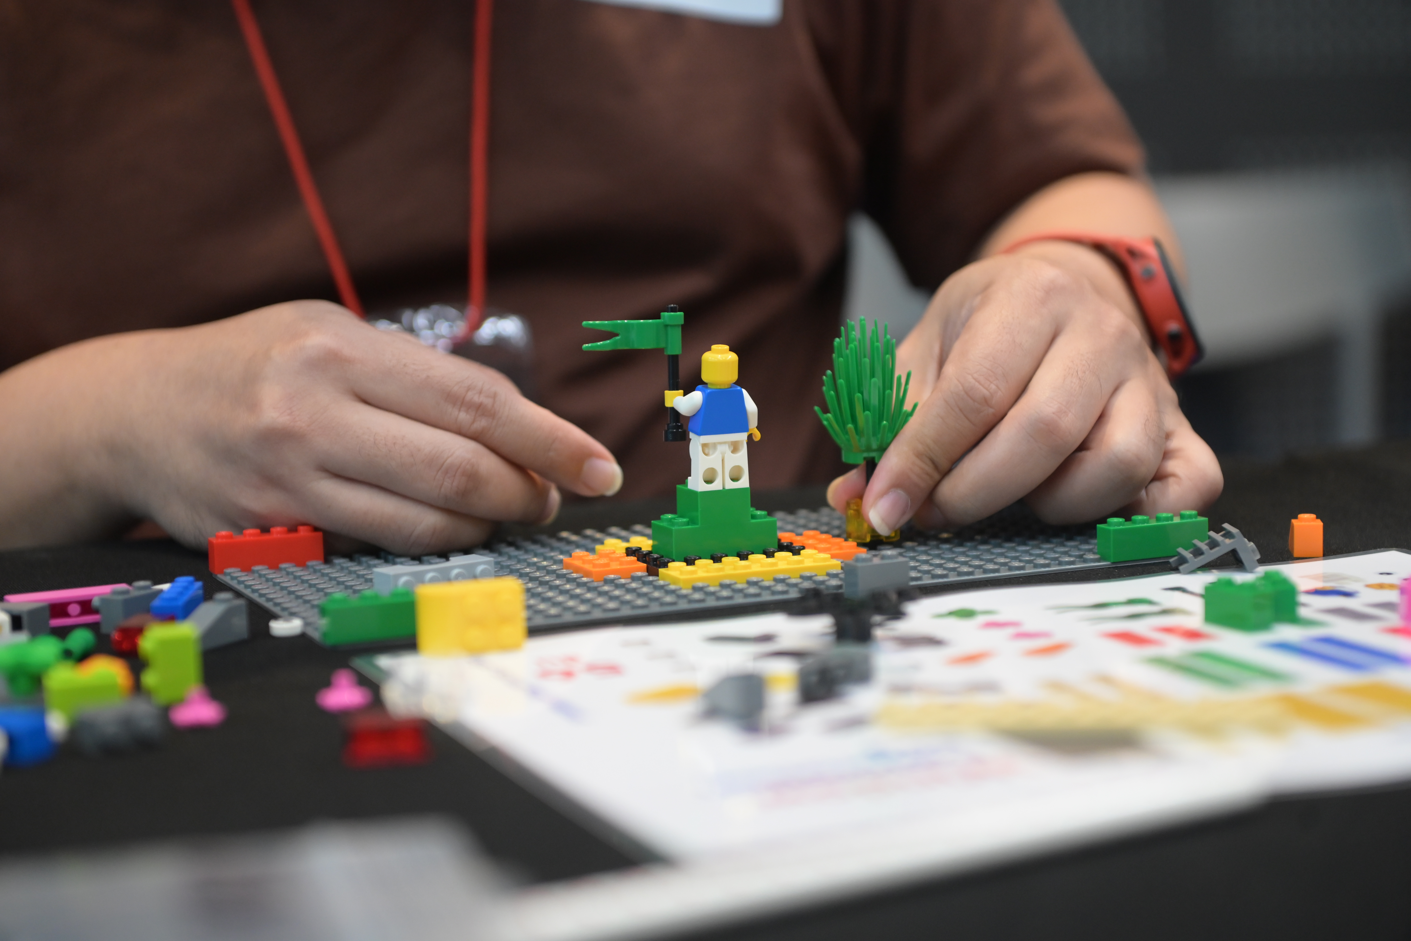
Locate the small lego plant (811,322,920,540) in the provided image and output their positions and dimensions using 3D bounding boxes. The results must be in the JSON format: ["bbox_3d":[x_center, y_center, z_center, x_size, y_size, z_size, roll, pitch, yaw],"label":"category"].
[{"bbox_3d":[0.047,-0.012,0.800,0.029,0.065,0.029,-2,7,0],"label":"small lego plant"}]

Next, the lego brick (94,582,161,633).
[{"bbox_3d":[-0.148,0.036,0.709,0.009,0.011,0.016,2,8,28],"label":"lego brick"}]

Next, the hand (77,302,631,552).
[{"bbox_3d":[-0.114,-0.013,0.853,0.178,0.074,0.083,7,9,14],"label":"hand"}]

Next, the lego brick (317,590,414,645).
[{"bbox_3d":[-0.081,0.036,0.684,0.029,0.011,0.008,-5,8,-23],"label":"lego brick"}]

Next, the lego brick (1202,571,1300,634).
[{"bbox_3d":[0.134,0.032,0.674,0.016,0.011,0.016,-7,9,-36],"label":"lego brick"}]

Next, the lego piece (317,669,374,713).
[{"bbox_3d":[-0.080,0.049,0.612,0.012,0.007,0.012,-3,7,-8],"label":"lego piece"}]

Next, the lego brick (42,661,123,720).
[{"bbox_3d":[-0.137,0.050,0.605,0.016,0.011,0.016,-3,8,-12],"label":"lego brick"}]

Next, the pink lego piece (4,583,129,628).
[{"bbox_3d":[-0.168,0.036,0.723,0.032,0.008,0.011,-5,8,-23],"label":"pink lego piece"}]

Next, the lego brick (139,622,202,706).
[{"bbox_3d":[-0.121,0.044,0.621,0.011,0.016,0.016,-3,7,-15],"label":"lego brick"}]

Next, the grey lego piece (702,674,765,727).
[{"bbox_3d":[0.007,0.048,0.588,0.009,0.008,0.009,2,8,29],"label":"grey lego piece"}]

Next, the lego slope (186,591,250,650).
[{"bbox_3d":[-0.125,0.038,0.687,0.008,0.011,0.024,2,8,26],"label":"lego slope"}]

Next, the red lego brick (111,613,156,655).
[{"bbox_3d":[-0.139,0.041,0.679,0.011,0.008,0.016,-1,7,4],"label":"red lego brick"}]

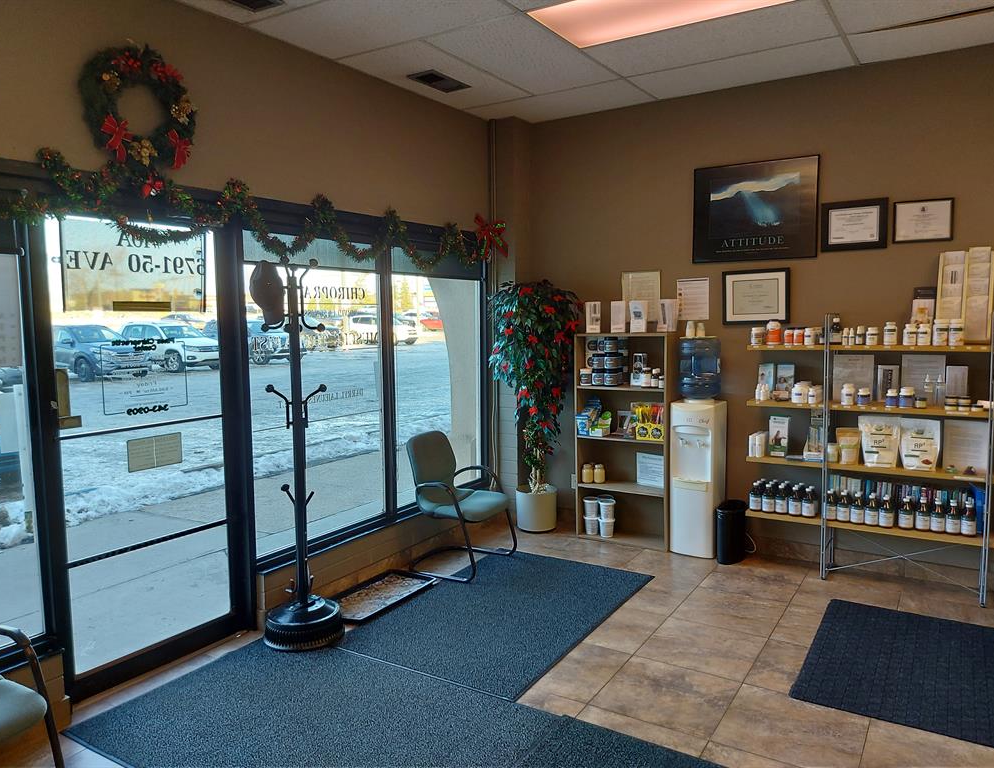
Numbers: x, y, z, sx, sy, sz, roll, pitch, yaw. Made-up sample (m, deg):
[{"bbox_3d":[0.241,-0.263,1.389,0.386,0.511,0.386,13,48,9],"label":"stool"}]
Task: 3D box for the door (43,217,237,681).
[{"bbox_3d":[-1.598,0.272,3.289,0.060,2.070,0.880,3,7,33],"label":"door"}]

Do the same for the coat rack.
[{"bbox_3d":[-1.034,0.347,3.681,0.430,1.965,0.430,2,7,33],"label":"coat rack"}]

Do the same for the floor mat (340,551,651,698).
[{"bbox_3d":[0.058,1.244,3.971,1.110,0.010,1.680,3,7,33],"label":"floor mat"}]

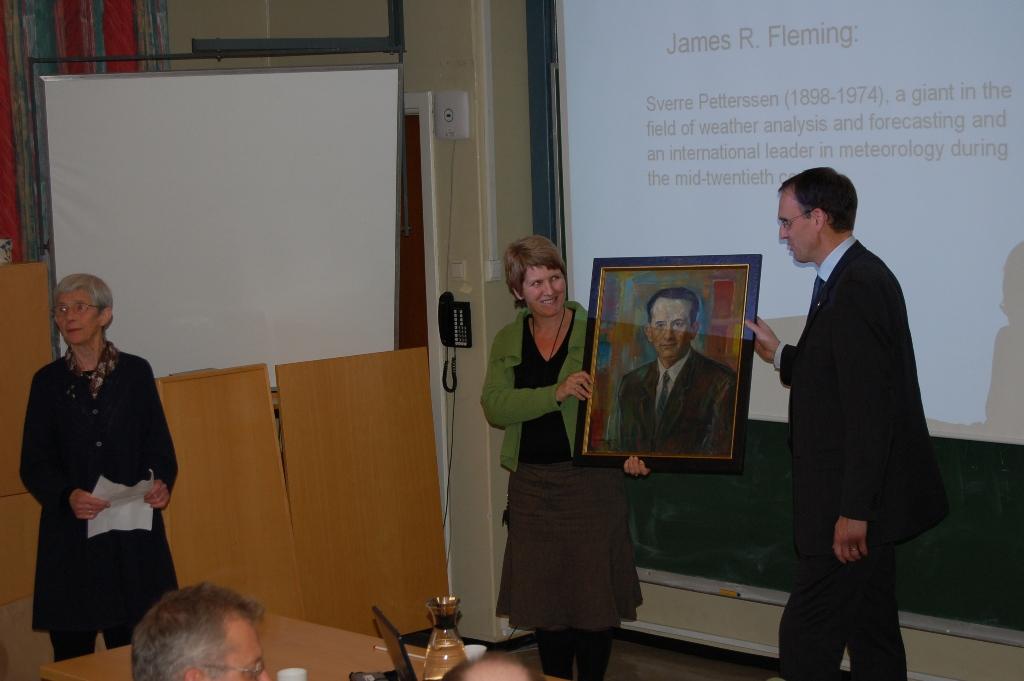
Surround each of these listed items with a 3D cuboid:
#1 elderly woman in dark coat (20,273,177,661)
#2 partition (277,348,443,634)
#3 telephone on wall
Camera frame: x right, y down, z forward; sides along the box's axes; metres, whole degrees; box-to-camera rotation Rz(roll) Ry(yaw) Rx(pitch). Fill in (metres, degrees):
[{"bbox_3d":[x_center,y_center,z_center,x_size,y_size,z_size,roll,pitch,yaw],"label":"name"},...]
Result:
[{"bbox_3d":[-1.300,0.573,6.420,0.480,1.570,0.360,-4,6,-21],"label":"elderly woman in dark coat"},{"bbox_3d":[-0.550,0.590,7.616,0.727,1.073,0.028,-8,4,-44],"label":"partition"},{"bbox_3d":[-0.224,-0.073,7.731,0.056,0.208,0.140,-8,8,-44],"label":"telephone on wall"}]

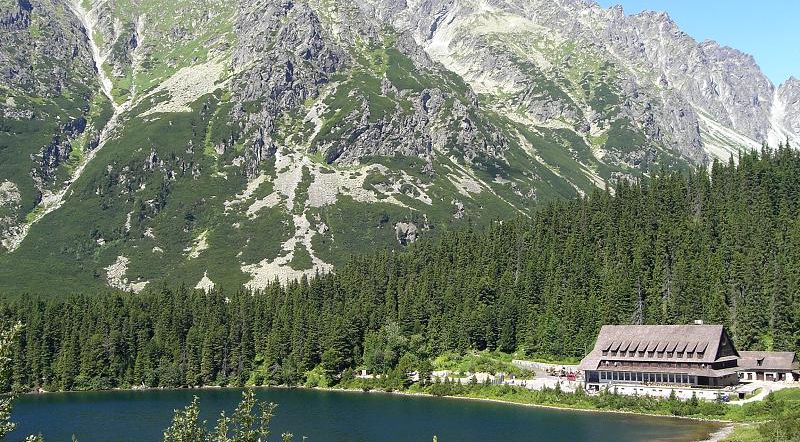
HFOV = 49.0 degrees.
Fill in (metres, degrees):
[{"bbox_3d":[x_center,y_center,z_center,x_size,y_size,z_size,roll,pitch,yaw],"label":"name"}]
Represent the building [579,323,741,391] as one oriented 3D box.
[{"bbox_3d":[76.270,39.570,258.730,41.280,17.240,23.000,-5,-7,35],"label":"building"}]

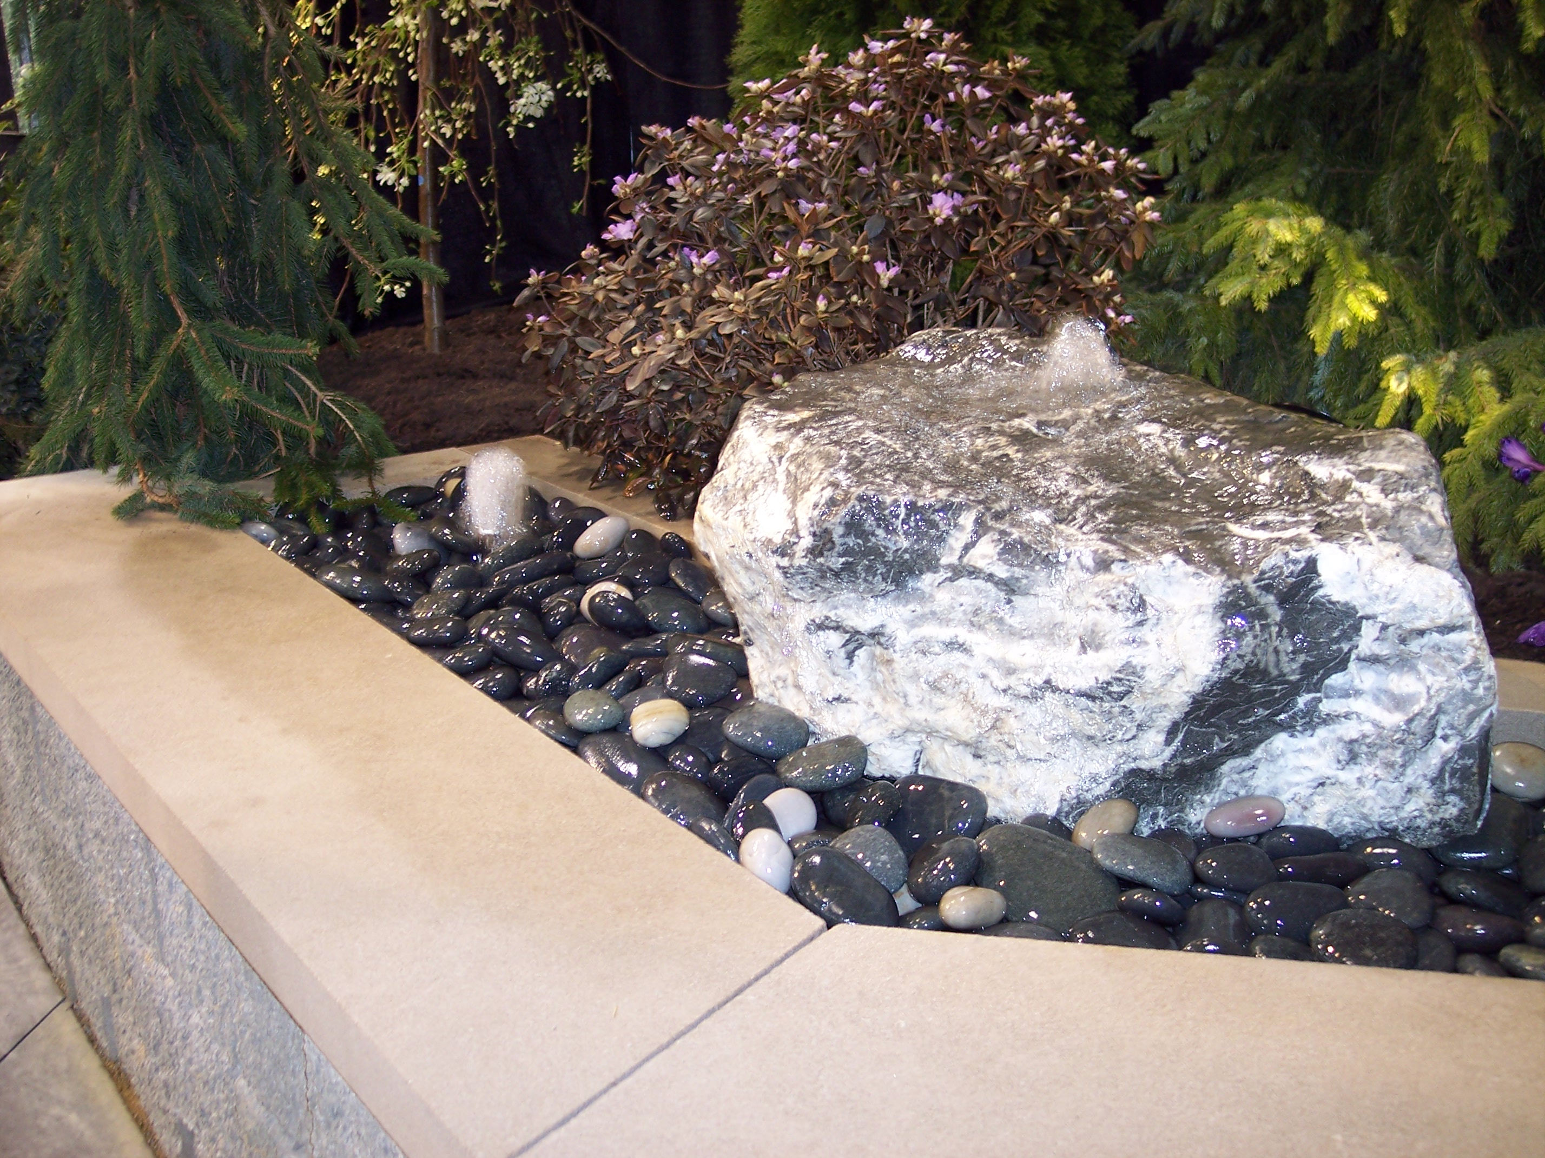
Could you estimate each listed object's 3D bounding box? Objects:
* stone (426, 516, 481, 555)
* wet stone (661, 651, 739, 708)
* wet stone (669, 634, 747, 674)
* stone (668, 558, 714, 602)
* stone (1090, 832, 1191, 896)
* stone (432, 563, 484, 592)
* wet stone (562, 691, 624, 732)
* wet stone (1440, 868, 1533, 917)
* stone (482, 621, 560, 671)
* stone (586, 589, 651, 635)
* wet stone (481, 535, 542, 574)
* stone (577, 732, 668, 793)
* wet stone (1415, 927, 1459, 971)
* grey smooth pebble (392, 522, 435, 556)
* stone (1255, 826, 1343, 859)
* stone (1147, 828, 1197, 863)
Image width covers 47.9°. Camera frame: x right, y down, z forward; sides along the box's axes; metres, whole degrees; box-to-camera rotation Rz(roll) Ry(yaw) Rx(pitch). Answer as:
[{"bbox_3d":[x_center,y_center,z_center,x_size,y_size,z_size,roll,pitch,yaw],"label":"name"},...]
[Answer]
[{"bbox_3d":[-0.534,-0.072,2.914,0.097,0.051,0.069,21,25,10],"label":"stone"},{"bbox_3d":[-0.097,0.133,2.315,0.108,0.056,0.089,25,46,31],"label":"wet stone"},{"bbox_3d":[-0.076,0.094,2.118,0.102,0.049,0.067,10,22,4],"label":"wet stone"},{"bbox_3d":[-0.112,0.003,2.438,0.093,0.039,0.062,46,29,15],"label":"stone"},{"bbox_3d":[0.357,0.276,1.687,0.101,0.046,0.071,16,24,26],"label":"stone"},{"bbox_3d":[-0.443,0.001,2.452,0.076,0.043,0.059,-19,26,-13],"label":"stone"},{"bbox_3d":[-0.196,0.145,1.907,0.065,0.040,0.055,2,29,-9],"label":"wet stone"},{"bbox_3d":[0.717,0.317,1.754,0.094,0.040,0.058,18,25,11],"label":"wet stone"},{"bbox_3d":[-0.361,0.096,2.500,0.125,0.046,0.079,26,19,21],"label":"stone"},{"bbox_3d":[-0.203,0.044,2.296,0.092,0.043,0.065,28,26,17],"label":"stone"},{"bbox_3d":[-0.377,-0.034,2.536,0.100,0.045,0.058,-25,21,-14],"label":"wet stone"},{"bbox_3d":[-0.170,0.209,1.970,0.123,0.055,0.081,32,30,27],"label":"stone"},{"bbox_3d":[0.614,0.354,1.632,0.066,0.038,0.052,2,27,0],"label":"wet stone"},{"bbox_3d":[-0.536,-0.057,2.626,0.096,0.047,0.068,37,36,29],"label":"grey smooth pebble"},{"bbox_3d":[0.562,0.283,1.863,0.093,0.037,0.059,6,19,-1],"label":"stone"},{"bbox_3d":[0.423,0.290,1.848,0.061,0.041,0.080,0,17,4],"label":"stone"}]

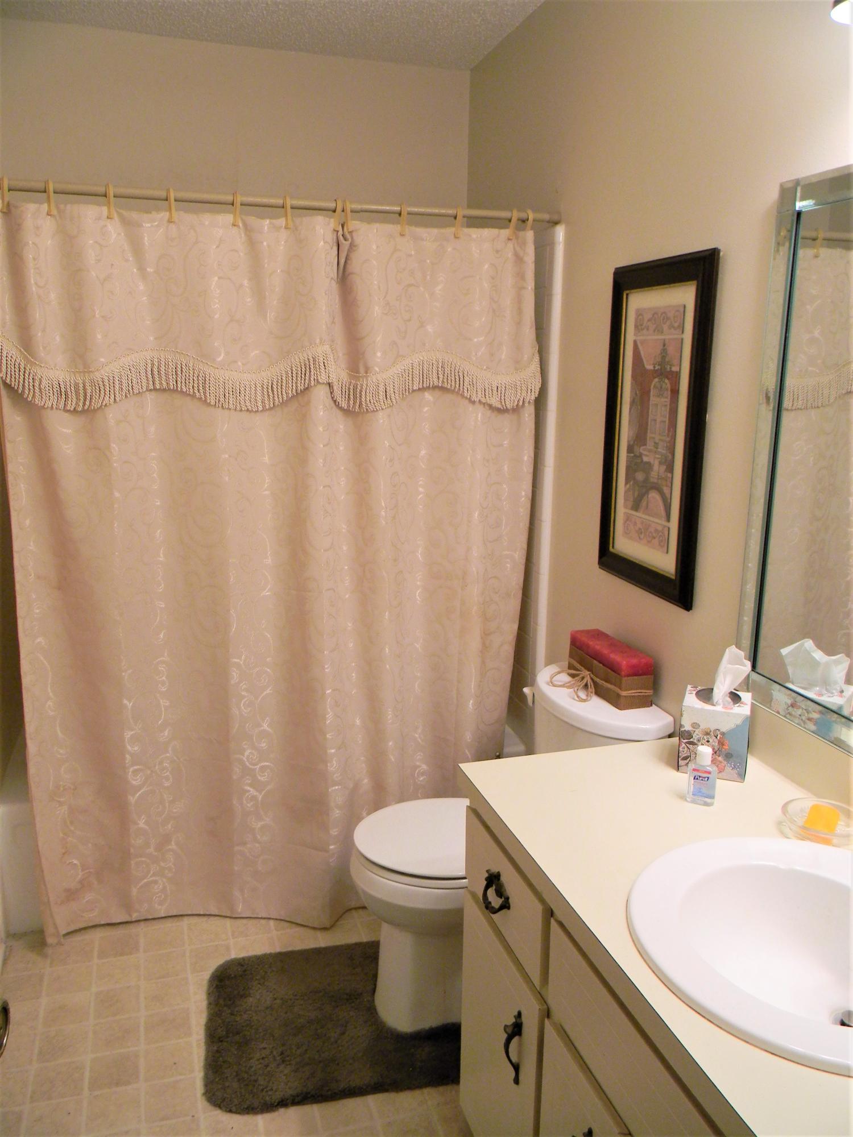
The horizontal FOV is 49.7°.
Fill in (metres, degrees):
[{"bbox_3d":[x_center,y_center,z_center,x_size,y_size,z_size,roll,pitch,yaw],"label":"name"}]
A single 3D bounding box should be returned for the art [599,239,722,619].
[{"bbox_3d":[0.494,-0.307,2.026,0.025,0.713,0.410,-3,12,-16],"label":"art"}]

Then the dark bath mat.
[{"bbox_3d":[-0.212,1.041,2.150,0.596,0.024,0.505,-2,12,-12],"label":"dark bath mat"}]

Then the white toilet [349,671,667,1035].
[{"bbox_3d":[0.158,0.672,2.132,0.658,0.764,0.465,-3,12,-16],"label":"white toilet"}]

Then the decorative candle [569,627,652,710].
[{"bbox_3d":[0.425,0.233,2.136,0.078,0.106,0.275,-3,12,-16],"label":"decorative candle"}]

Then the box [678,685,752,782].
[{"bbox_3d":[0.521,0.295,1.659,0.113,0.124,0.115,5,13,20],"label":"box"}]

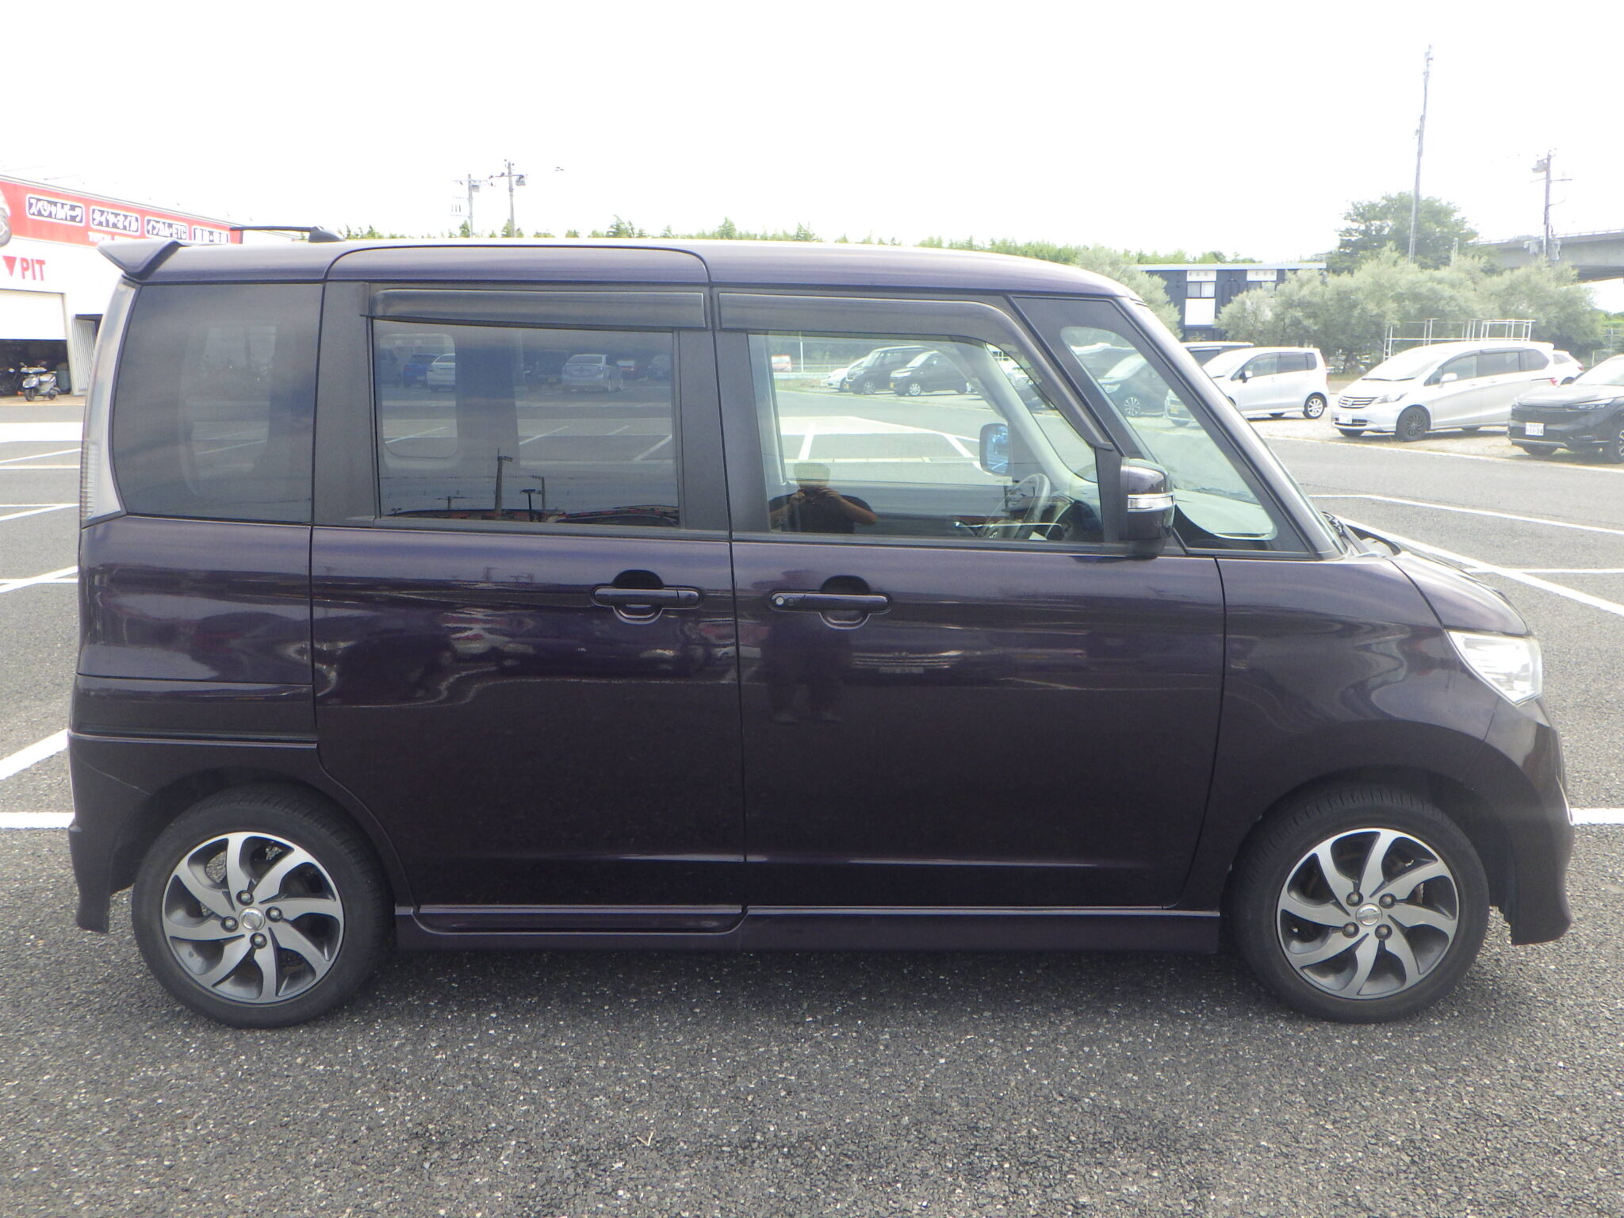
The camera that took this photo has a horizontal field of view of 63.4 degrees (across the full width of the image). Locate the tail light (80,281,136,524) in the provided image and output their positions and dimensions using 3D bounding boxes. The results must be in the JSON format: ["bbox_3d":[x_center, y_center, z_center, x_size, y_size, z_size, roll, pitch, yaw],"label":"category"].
[{"bbox_3d":[-1.476,-0.425,2.725,0.190,0.520,0.170,0,11,0],"label":"tail light"}]

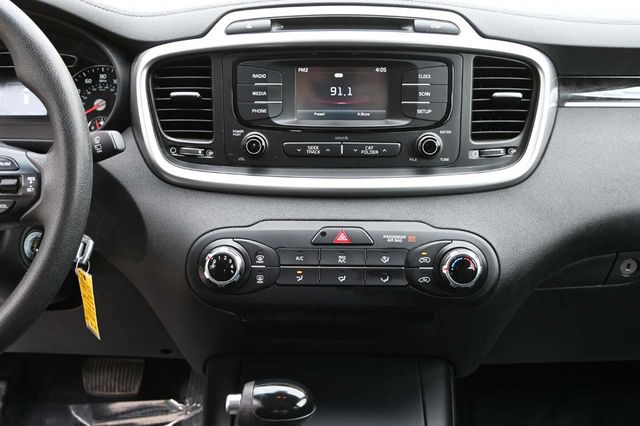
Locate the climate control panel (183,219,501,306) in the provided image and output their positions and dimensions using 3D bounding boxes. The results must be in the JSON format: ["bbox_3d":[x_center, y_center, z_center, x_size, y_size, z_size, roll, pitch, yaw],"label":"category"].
[{"bbox_3d":[0.024,0.054,0.752,0.336,0.092,0.045,0,0,2],"label":"climate control panel"}]

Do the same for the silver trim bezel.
[{"bbox_3d":[0.026,-0.122,0.750,0.455,0.203,0.070,0,7,2],"label":"silver trim bezel"}]

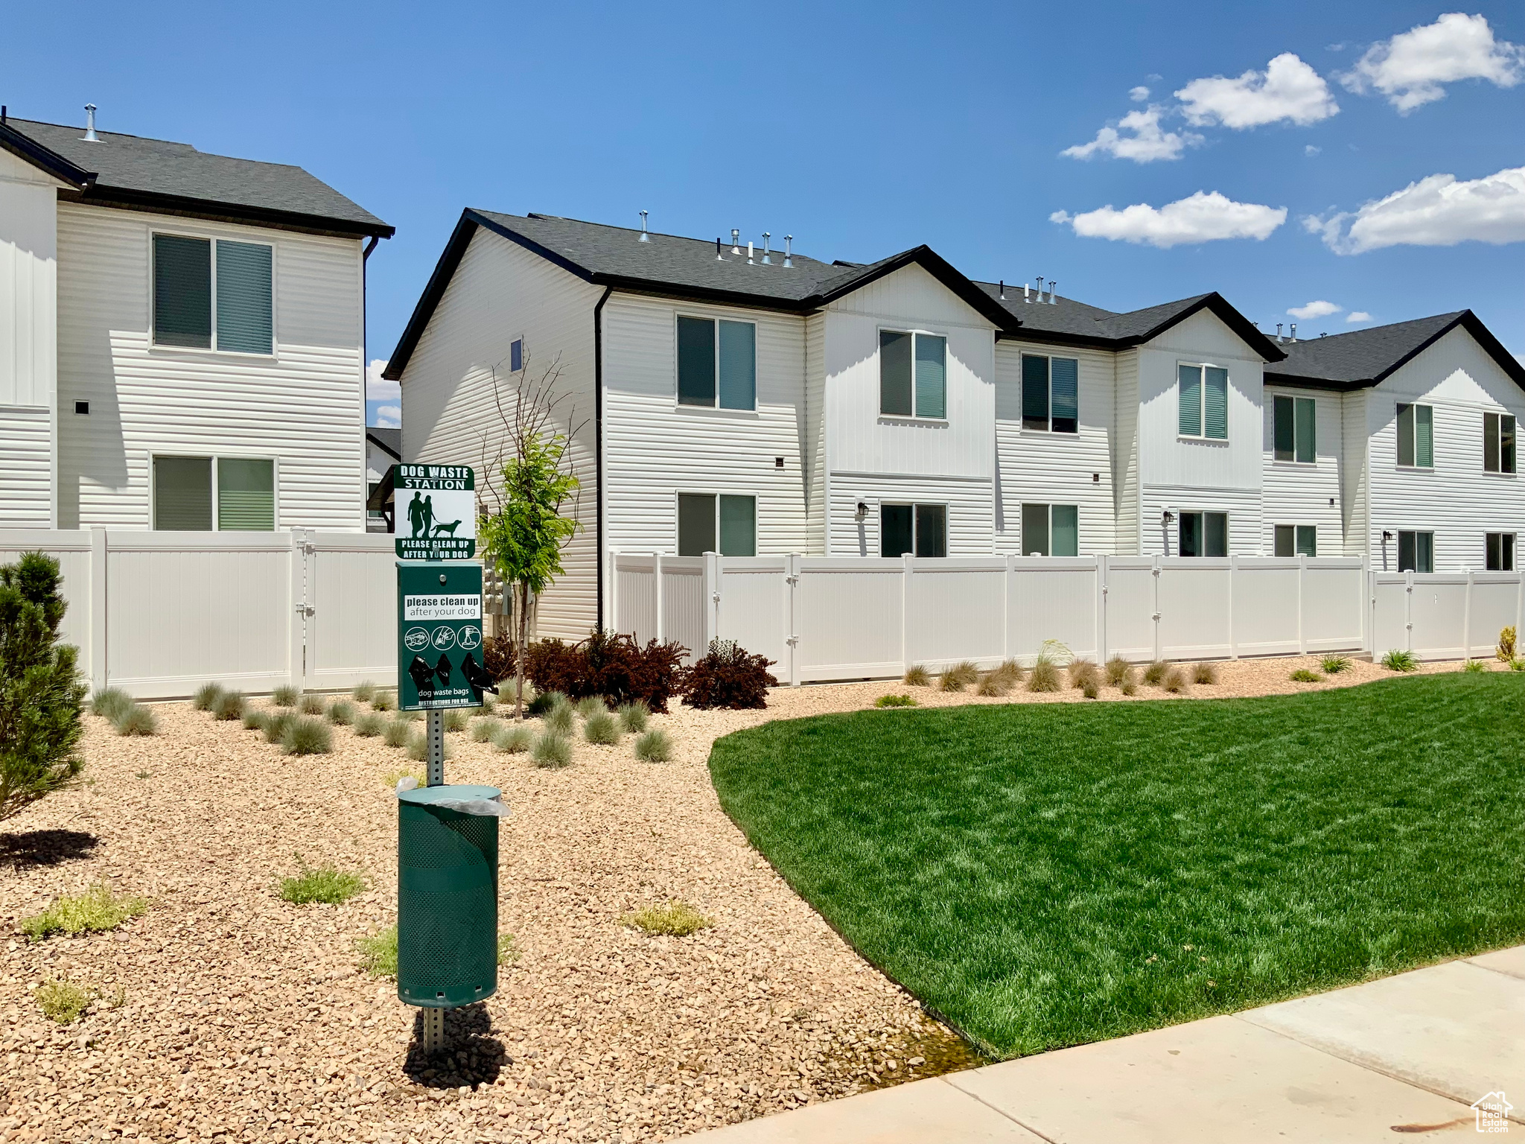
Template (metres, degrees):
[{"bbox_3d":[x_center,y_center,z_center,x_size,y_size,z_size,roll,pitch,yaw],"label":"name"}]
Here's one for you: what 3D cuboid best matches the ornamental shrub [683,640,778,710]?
[{"bbox_3d":[-0.398,1.235,15.500,1.130,0.790,1.100,0,0,-1],"label":"ornamental shrub"}]

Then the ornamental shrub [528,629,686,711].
[{"bbox_3d":[-1.901,1.170,15.500,1.950,0.920,1.150,0,0,-7],"label":"ornamental shrub"}]

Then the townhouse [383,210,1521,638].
[{"bbox_3d":[6.487,-2.766,31.366,28.350,8.200,11.900,0,0,-32],"label":"townhouse"}]

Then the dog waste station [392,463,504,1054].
[{"bbox_3d":[-0.967,0.592,3.948,0.310,1.873,0.330,0,0,-32],"label":"dog waste station"}]

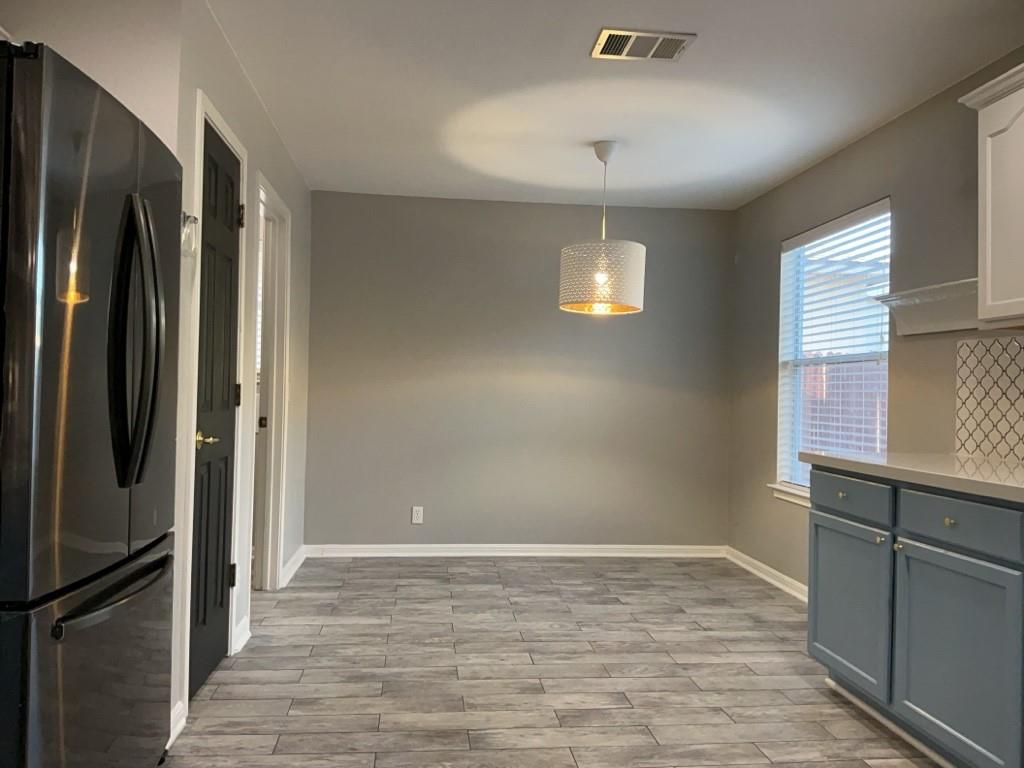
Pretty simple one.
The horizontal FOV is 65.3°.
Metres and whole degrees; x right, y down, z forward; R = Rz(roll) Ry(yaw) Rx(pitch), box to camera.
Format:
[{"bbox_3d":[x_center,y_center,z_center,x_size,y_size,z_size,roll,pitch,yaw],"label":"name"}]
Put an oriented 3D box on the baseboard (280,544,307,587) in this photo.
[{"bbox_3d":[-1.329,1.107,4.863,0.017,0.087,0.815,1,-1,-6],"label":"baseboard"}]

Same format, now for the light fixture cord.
[{"bbox_3d":[0.475,-0.934,4.136,0.016,0.448,0.016,1,-1,-6],"label":"light fixture cord"}]

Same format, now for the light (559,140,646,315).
[{"bbox_3d":[0.473,-0.818,4.135,0.440,0.874,0.440,1,-1,-6],"label":"light"}]

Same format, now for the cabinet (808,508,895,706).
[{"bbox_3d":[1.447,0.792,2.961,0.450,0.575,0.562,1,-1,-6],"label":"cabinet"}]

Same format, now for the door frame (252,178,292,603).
[{"bbox_3d":[-1.276,0.089,4.019,0.140,2.108,0.890,1,-1,-6],"label":"door frame"}]

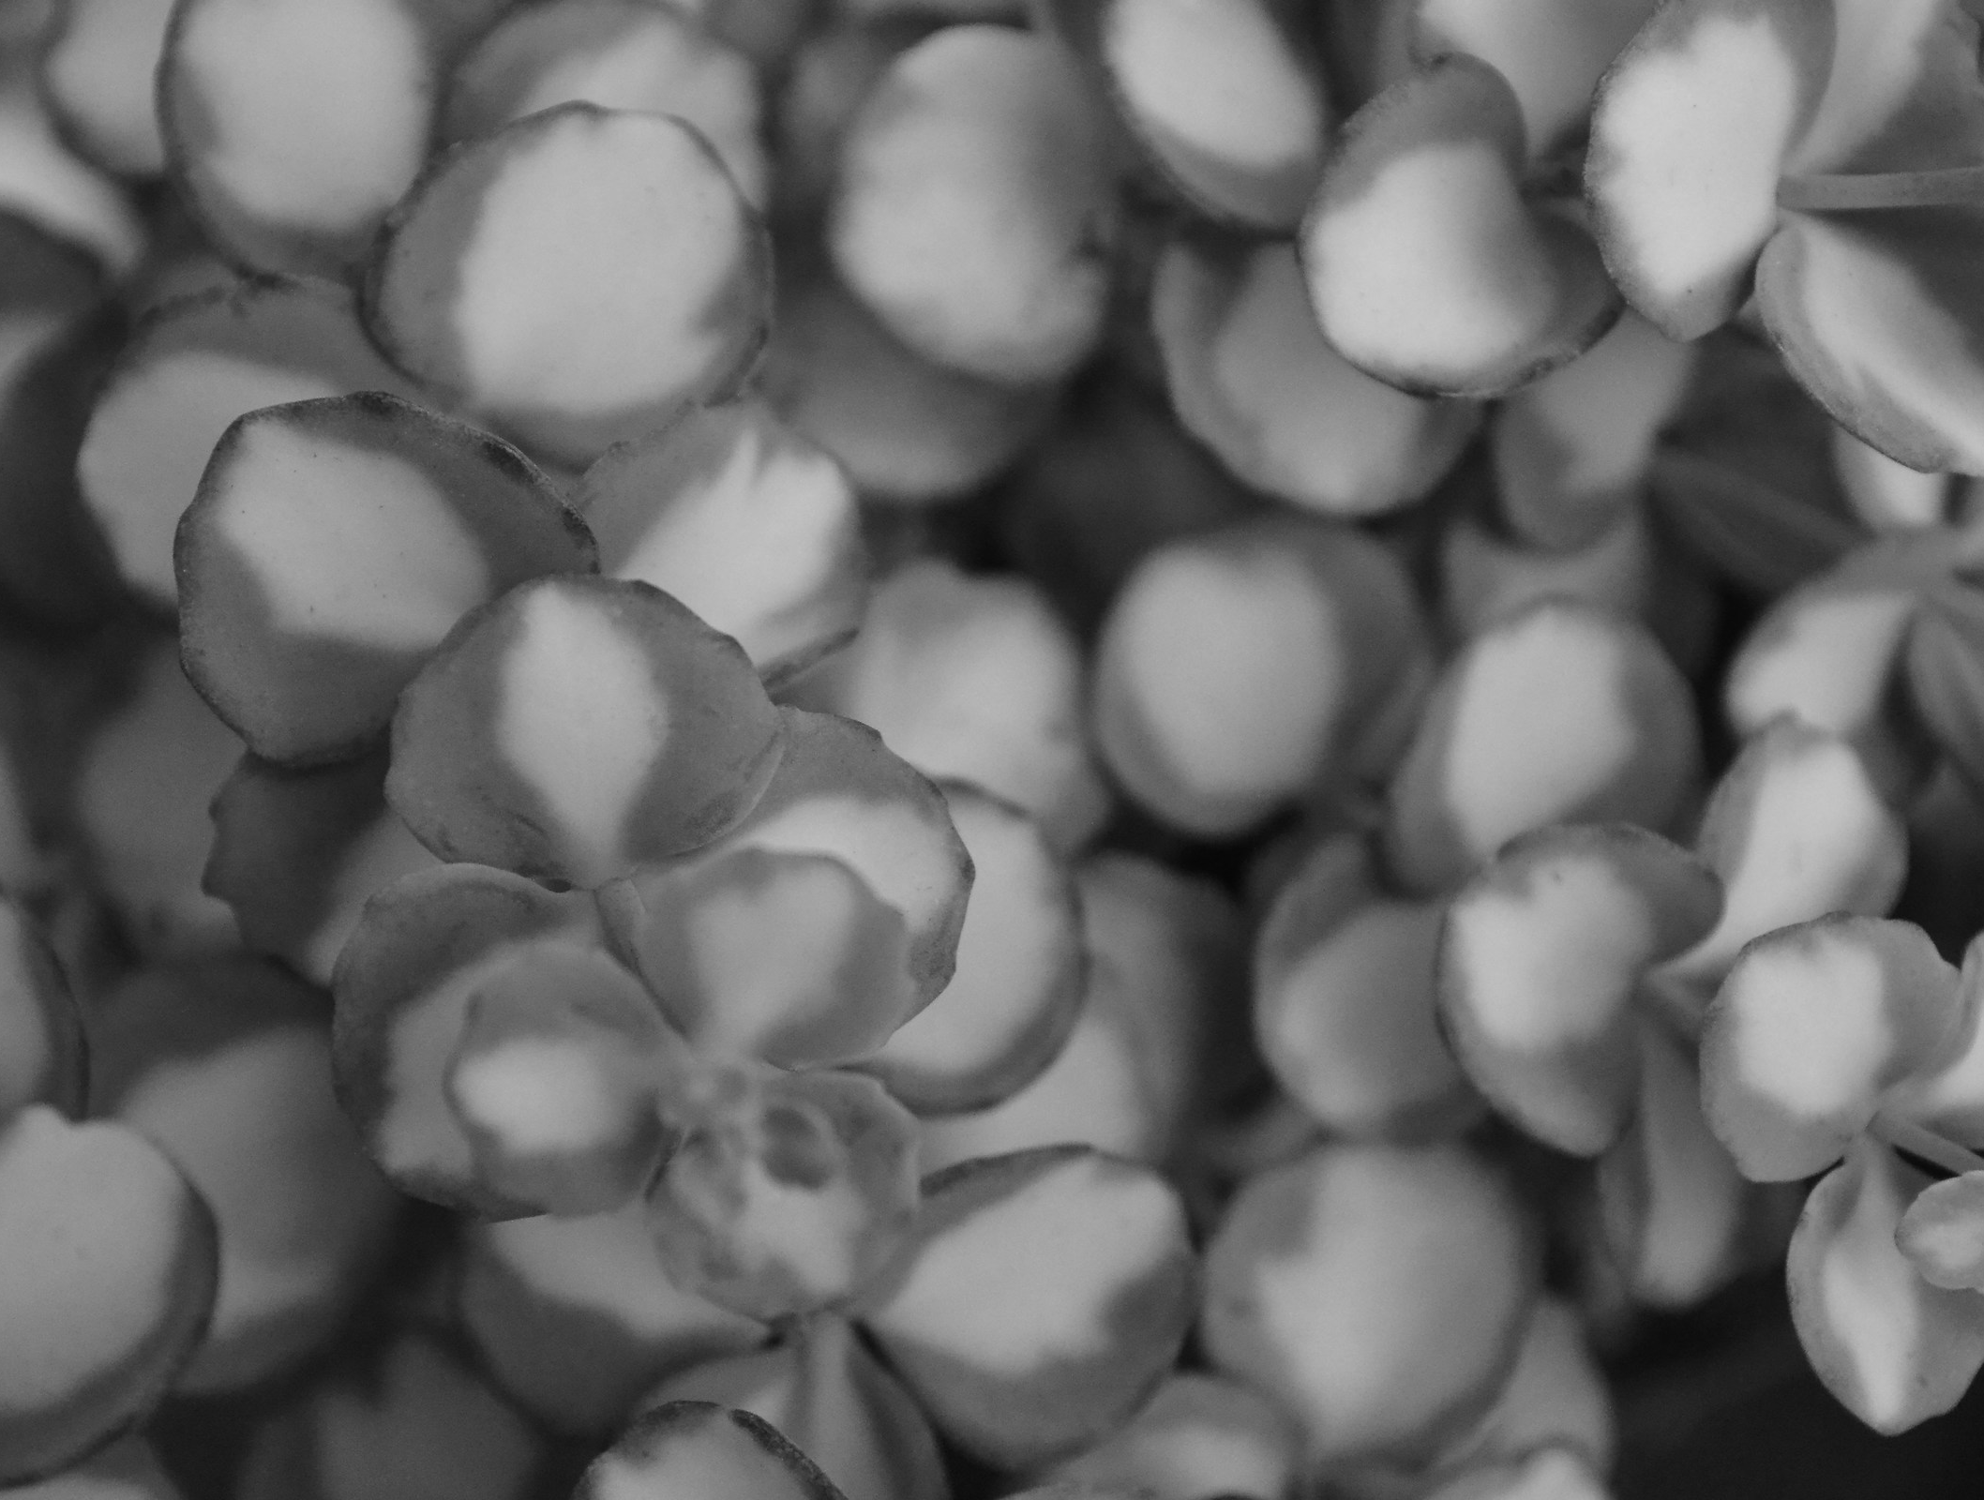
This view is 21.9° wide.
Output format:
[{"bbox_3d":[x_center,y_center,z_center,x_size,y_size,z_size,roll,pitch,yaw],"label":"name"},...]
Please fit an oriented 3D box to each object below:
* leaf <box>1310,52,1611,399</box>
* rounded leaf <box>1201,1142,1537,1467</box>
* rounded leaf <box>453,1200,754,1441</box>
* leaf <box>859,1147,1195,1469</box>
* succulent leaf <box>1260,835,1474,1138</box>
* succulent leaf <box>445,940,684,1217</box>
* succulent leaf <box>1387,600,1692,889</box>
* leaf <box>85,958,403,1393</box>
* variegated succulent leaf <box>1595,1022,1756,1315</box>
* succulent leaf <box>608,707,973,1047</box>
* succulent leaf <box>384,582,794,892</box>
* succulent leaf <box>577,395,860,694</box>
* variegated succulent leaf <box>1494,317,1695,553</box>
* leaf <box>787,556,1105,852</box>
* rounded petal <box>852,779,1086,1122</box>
[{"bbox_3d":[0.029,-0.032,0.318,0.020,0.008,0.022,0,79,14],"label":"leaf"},{"bbox_3d":[0.023,0.034,0.318,0.021,0.022,0.005,37,11,0],"label":"rounded leaf"},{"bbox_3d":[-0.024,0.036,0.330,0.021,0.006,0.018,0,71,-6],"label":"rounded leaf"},{"bbox_3d":[0.002,0.033,0.302,0.022,0.018,0.005,-14,5,-17],"label":"leaf"},{"bbox_3d":[0.024,0.015,0.317,0.017,0.018,0.005,-18,0,18],"label":"succulent leaf"},{"bbox_3d":[-0.025,0.019,0.294,0.015,0.005,0.016,-2,90,11],"label":"succulent leaf"},{"bbox_3d":[0.035,0.000,0.330,0.020,0.006,0.020,0,79,6],"label":"succulent leaf"},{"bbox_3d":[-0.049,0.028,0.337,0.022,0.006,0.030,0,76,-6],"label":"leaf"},{"bbox_3d":[0.042,0.025,0.314,0.011,0.018,0.005,-16,19,-22],"label":"variegated succulent leaf"},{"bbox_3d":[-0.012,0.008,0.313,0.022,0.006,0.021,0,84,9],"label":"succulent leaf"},{"bbox_3d":[-0.024,-0.001,0.300,0.023,0.006,0.019,-5,71,-2],"label":"succulent leaf"},{"bbox_3d":[-0.016,-0.012,0.309,0.018,0.005,0.018,-41,91,-18],"label":"succulent leaf"},{"bbox_3d":[0.037,-0.020,0.320,0.014,0.017,0.004,28,20,10],"label":"variegated succulent leaf"},{"bbox_3d":[-0.003,-0.003,0.318,0.019,0.005,0.020,45,80,2],"label":"leaf"},{"bbox_3d":[-0.004,0.012,0.303,0.022,0.020,0.005,-14,6,-14],"label":"rounded petal"}]

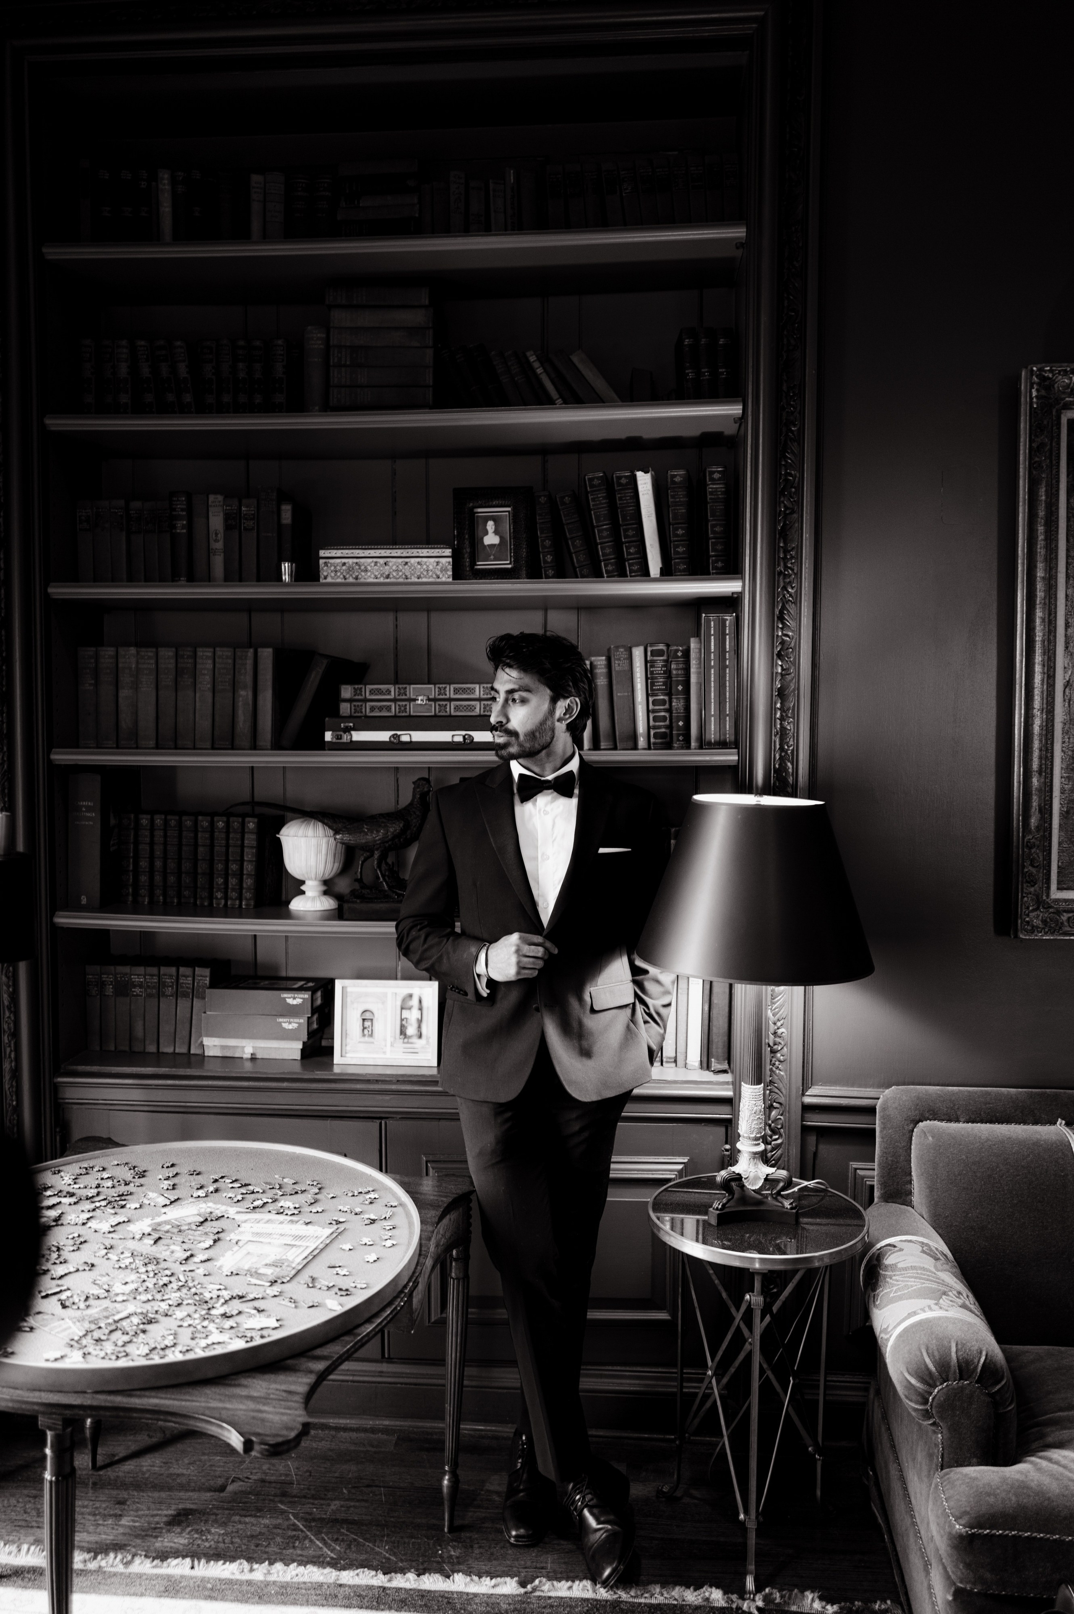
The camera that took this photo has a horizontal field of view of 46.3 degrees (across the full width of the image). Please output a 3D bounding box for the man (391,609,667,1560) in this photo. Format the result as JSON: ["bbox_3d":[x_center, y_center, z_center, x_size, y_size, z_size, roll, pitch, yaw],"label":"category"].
[{"bbox_3d":[-0.014,0.539,2.540,0.564,1.786,0.470,0,3,2],"label":"man"}]

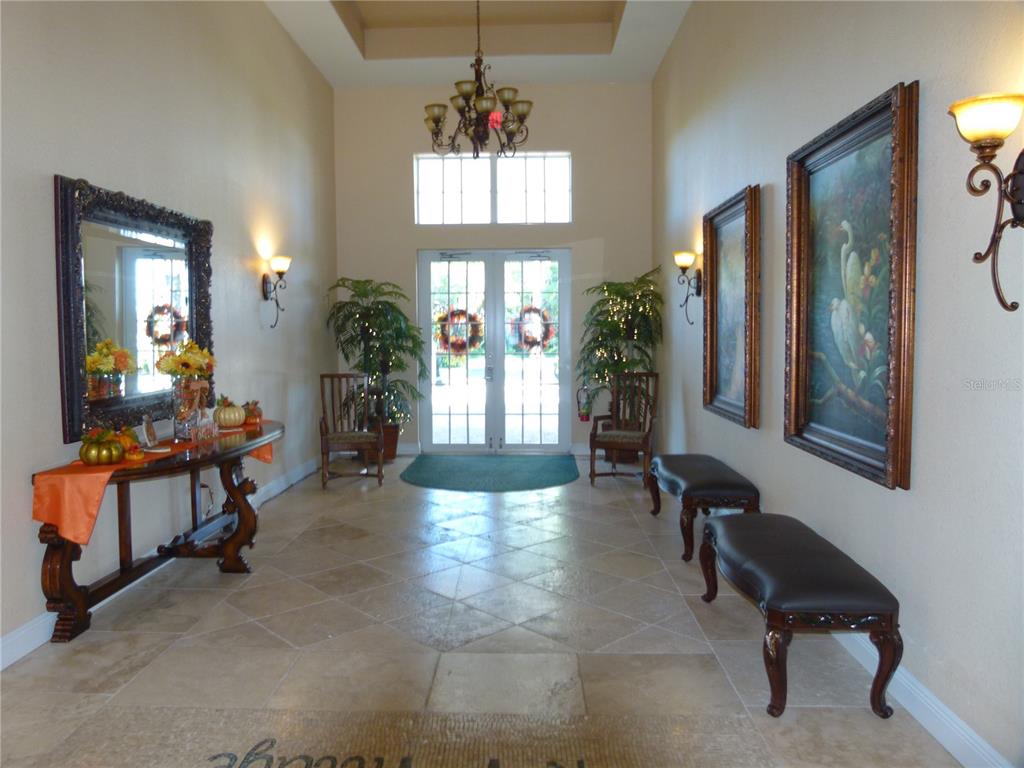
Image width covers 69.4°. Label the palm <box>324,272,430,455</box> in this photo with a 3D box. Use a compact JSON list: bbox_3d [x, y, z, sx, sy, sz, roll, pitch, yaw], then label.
[{"bbox_3d":[-1.493,-0.150,8.290,1.075,2.070,0.965,0,4,2],"label":"palm"}]

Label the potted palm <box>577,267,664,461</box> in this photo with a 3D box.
[{"bbox_3d":[1.165,-0.187,8.152,0.920,2.130,0.920,-1,4,1],"label":"potted palm"}]

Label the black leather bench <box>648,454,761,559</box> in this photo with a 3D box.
[{"bbox_3d":[1.302,0.827,5.210,0.492,0.477,1.296,0,4,2],"label":"black leather bench"}]

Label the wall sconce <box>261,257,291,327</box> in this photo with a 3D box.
[{"bbox_3d":[-2.054,-0.789,6.431,0.250,0.620,0.200,-1,4,1],"label":"wall sconce"}]

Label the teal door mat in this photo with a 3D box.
[{"bbox_3d":[-0.238,0.916,7.856,1.870,0.012,2.000,-1,4,1],"label":"teal door mat"}]

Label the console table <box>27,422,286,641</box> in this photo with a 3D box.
[{"bbox_3d":[-1.821,0.731,4.400,0.643,0.799,2.181,0,4,2],"label":"console table"}]

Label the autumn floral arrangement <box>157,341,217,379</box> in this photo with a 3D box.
[{"bbox_3d":[-1.952,-0.155,4.469,0.360,0.230,0.310,-3,5,-26],"label":"autumn floral arrangement"}]

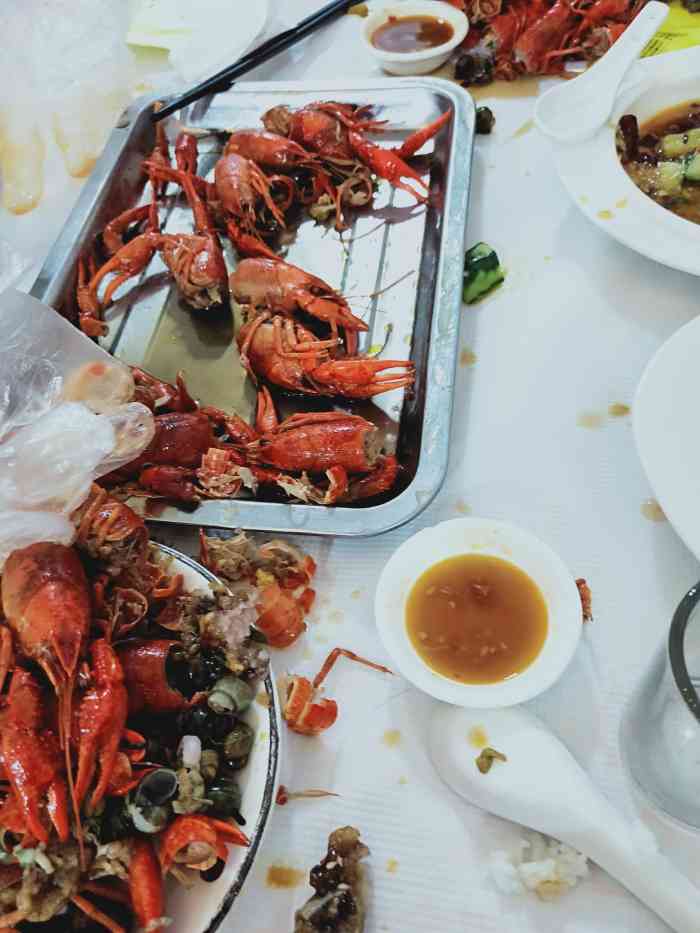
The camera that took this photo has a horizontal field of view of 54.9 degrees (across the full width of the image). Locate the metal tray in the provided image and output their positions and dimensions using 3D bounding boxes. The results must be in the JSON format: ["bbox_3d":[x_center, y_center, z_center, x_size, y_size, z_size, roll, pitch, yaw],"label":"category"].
[{"bbox_3d":[-0.063,-0.126,0.434,0.268,0.028,0.372,4,60,9],"label":"metal tray"}]

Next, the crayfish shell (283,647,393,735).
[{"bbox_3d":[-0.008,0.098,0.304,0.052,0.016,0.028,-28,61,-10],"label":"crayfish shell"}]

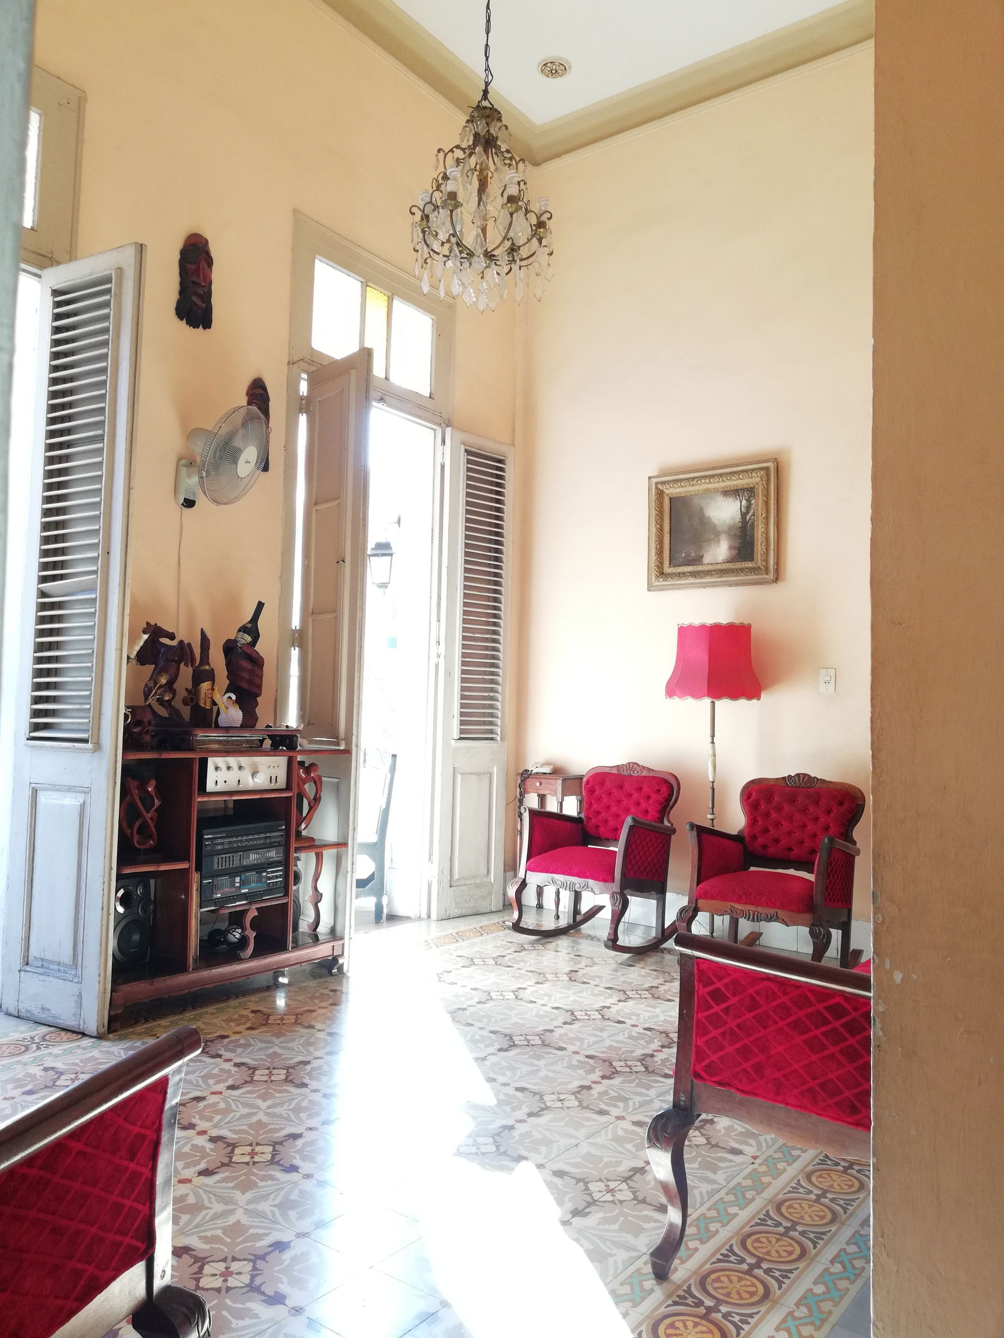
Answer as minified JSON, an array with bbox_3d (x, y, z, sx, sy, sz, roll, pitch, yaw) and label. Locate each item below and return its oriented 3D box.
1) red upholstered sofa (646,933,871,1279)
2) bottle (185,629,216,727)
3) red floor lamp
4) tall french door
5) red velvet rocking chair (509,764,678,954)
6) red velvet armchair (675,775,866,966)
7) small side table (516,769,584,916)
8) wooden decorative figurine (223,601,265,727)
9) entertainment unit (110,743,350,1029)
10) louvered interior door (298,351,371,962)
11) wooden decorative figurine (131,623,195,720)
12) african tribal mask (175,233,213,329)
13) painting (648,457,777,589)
[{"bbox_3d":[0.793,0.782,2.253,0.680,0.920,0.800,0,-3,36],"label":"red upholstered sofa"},{"bbox_3d":[-1.159,0.034,4.032,0.095,0.380,0.105,0,-3,39],"label":"bottle"},{"bbox_3d":[1.045,0.572,5.211,0.482,1.613,0.482,0,-3,36],"label":"red floor lamp"},{"bbox_3d":[-0.152,0.016,5.954,0.499,2.719,0.044,4,-3,-44],"label":"tall french door"},{"bbox_3d":[0.492,0.914,5.208,0.660,0.880,0.800,0,-3,37],"label":"red velvet rocking chair"},{"bbox_3d":[1.255,0.930,4.834,0.705,0.875,0.766,-1,-3,40],"label":"red velvet armchair"},{"bbox_3d":[0.276,0.997,5.923,0.314,0.790,0.258,0,-3,36],"label":"small side table"},{"bbox_3d":[-1.052,-0.019,4.227,0.145,0.500,0.165,-1,-3,41],"label":"wooden decorative figurine"},{"bbox_3d":[-1.157,0.803,4.149,0.391,0.951,1.128,0,-3,36],"label":"entertainment unit"},{"bbox_3d":[-0.779,-0.053,4.738,0.044,2.719,0.499,4,-3,-40],"label":"louvered interior door"},{"bbox_3d":[-1.272,0.016,3.913,0.245,0.385,0.110,1,-2,16],"label":"wooden decorative figurine"},{"bbox_3d":[-1.302,-1.634,4.390,0.089,0.379,0.149,0,-3,36],"label":"african tribal mask"},{"bbox_3d":[1.084,-0.739,5.428,0.715,0.620,0.050,0,-3,36],"label":"painting"}]

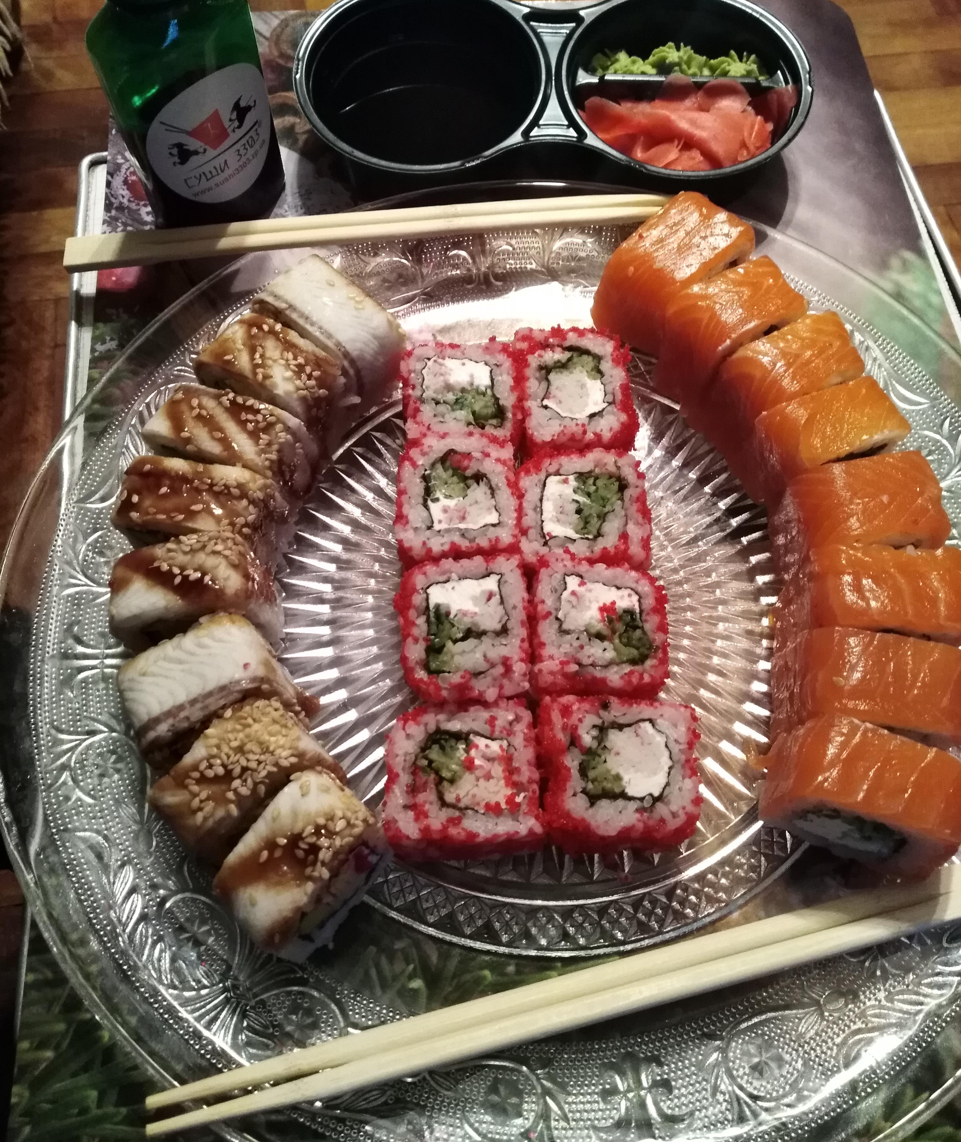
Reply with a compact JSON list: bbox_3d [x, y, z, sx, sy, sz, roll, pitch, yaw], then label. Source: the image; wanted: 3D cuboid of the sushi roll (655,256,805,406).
[{"bbox_3d":[0.078,-0.074,0.303,0.034,0.034,0.024,-21,68,-5],"label":"sushi roll"}]

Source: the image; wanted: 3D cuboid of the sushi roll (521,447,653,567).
[{"bbox_3d":[0.030,-0.012,0.290,0.035,0.030,0.036,-1,64,0],"label":"sushi roll"}]

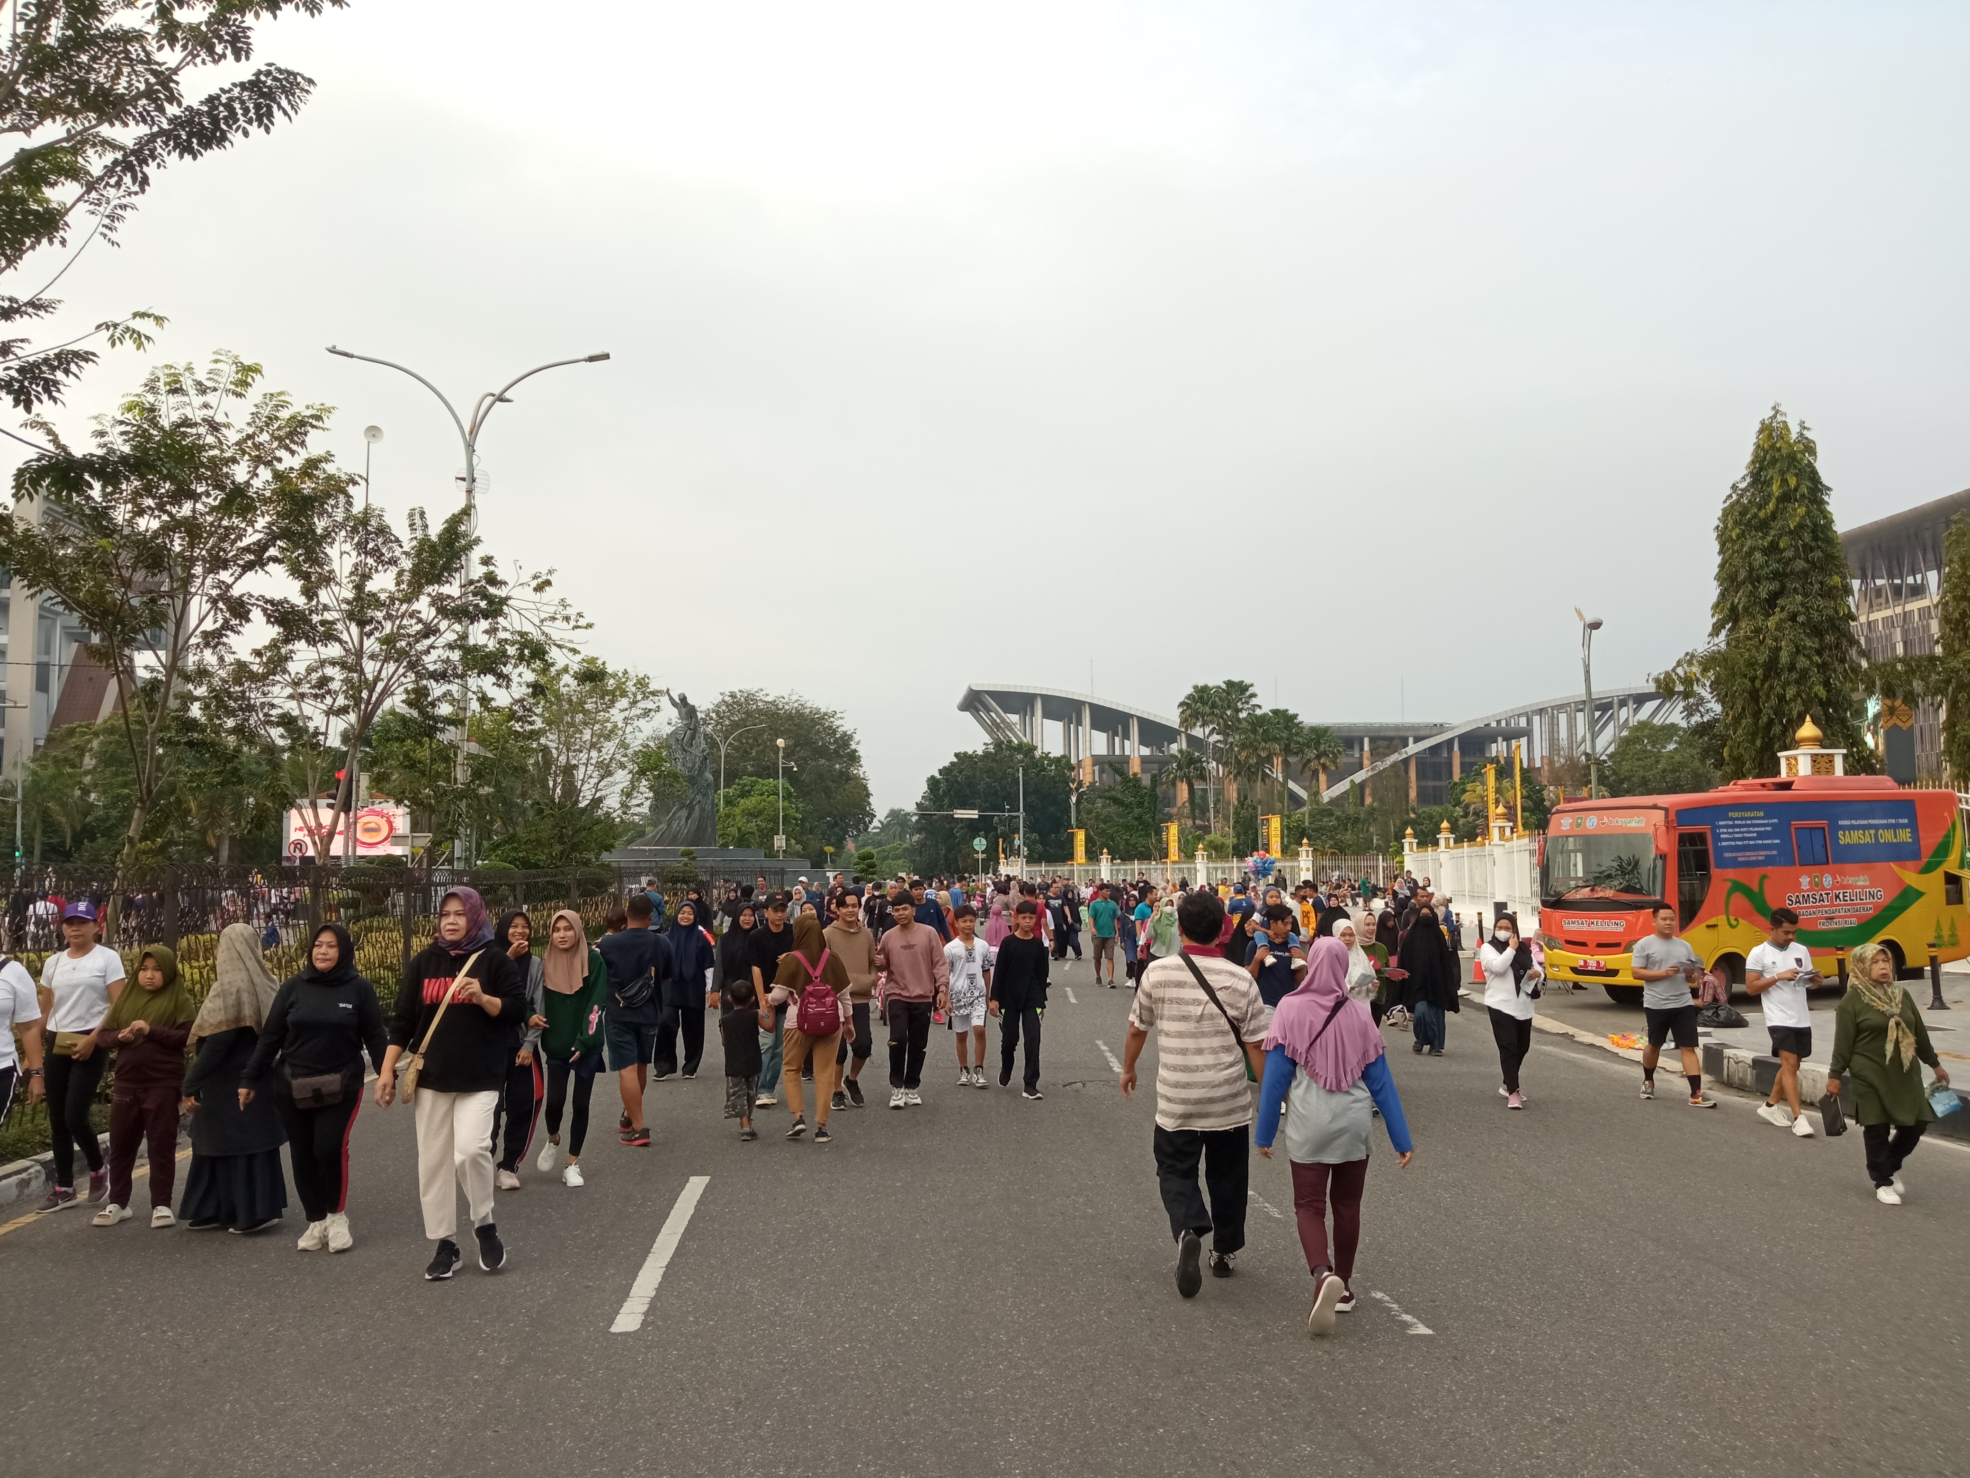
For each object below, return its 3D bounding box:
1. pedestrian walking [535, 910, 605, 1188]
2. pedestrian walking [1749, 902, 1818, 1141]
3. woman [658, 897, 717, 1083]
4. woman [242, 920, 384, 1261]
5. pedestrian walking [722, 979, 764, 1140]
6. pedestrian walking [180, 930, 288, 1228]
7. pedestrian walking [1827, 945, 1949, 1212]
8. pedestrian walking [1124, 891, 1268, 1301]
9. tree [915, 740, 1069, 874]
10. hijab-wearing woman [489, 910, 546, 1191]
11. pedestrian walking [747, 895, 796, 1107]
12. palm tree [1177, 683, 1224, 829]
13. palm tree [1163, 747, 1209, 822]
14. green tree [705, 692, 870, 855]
[{"bbox_3d":[-2.413,1.783,8.971,0.420,1.571,0.480,0,-5,-5],"label":"pedestrian walking"},{"bbox_3d":[5.922,2.092,11.426,0.520,1.656,0.520,1,-5,-9],"label":"pedestrian walking"},{"bbox_3d":[-2.640,2.213,13.620,0.540,1.553,0.360,0,-5,-5],"label":"woman"},{"bbox_3d":[-3.236,1.667,7.470,0.620,1.536,0.420,0,-5,0],"label":"woman"},{"bbox_3d":[-1.628,2.159,10.388,0.340,1.051,0.300,-1,-5,5],"label":"pedestrian walking"},{"bbox_3d":[-3.823,1.716,7.887,0.500,1.518,0.500,-3,-6,25],"label":"pedestrian walking"},{"bbox_3d":[5.160,1.878,8.769,0.660,1.470,0.460,-1,-5,3],"label":"pedestrian walking"},{"bbox_3d":[0.912,1.501,6.668,0.620,1.672,0.520,-1,-5,3],"label":"pedestrian walking"},{"bbox_3d":[0.643,7.346,141.919,14.300,14.609,13.000,0,-5,0],"label":"tree"},{"bbox_3d":[-2.665,1.751,8.709,0.440,1.548,0.380,0,-5,-7],"label":"hijab-wearing woman"},{"bbox_3d":[-1.664,2.041,12.142,0.470,1.629,0.420,1,-5,-8],"label":"pedestrian walking"},{"bbox_3d":[16.694,4.024,118.118,3.900,16.808,3.900,0,-5,0],"label":"palm tree"},{"bbox_3d":[16.026,6.631,121.890,3.900,11.961,3.900,0,-5,0],"label":"palm tree"},{"bbox_3d":[-11.990,3.545,92.057,10.500,12.988,10.000,0,-5,0],"label":"green tree"}]

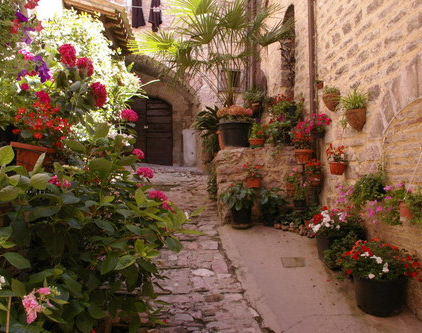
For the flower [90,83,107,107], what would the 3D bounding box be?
[{"bbox_3d":[-0.735,-0.471,2.450,0.118,0.155,0.120,1,-2,-27],"label":"flower"}]

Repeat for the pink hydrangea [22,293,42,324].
[{"bbox_3d":[-0.742,0.587,1.550,0.085,0.130,0.085,0,-3,-11],"label":"pink hydrangea"}]

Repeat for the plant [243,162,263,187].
[{"bbox_3d":[0.567,0.120,5.000,0.260,0.335,0.250,0,-3,0],"label":"plant"}]

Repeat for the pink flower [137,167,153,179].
[{"bbox_3d":[-0.437,0.040,2.500,0.107,0.080,0.105,1,-2,-17],"label":"pink flower"}]

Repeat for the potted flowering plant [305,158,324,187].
[{"bbox_3d":[1.367,0.079,4.950,0.235,0.360,0.230,-1,-3,17],"label":"potted flowering plant"}]

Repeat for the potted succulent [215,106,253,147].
[{"bbox_3d":[0.338,-0.591,5.400,0.530,0.600,0.530,0,-3,0],"label":"potted succulent"}]

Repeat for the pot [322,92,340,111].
[{"bbox_3d":[1.408,-0.757,4.400,0.160,0.220,0.270,0,-2,-5],"label":"pot"}]

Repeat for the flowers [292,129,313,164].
[{"bbox_3d":[1.245,-0.272,5.100,0.300,0.480,0.290,0,-2,0],"label":"flowers"}]

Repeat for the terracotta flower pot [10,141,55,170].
[{"bbox_3d":[-1.077,-0.052,2.300,0.340,0.200,0.220,1,-3,-21],"label":"terracotta flower pot"}]

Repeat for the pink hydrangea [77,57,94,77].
[{"bbox_3d":[-0.837,-0.667,2.500,0.108,0.130,0.110,1,-2,-27],"label":"pink hydrangea"}]

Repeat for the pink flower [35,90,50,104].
[{"bbox_3d":[-1.303,-0.534,2.900,0.115,0.110,0.105,0,-3,-11],"label":"pink flower"}]

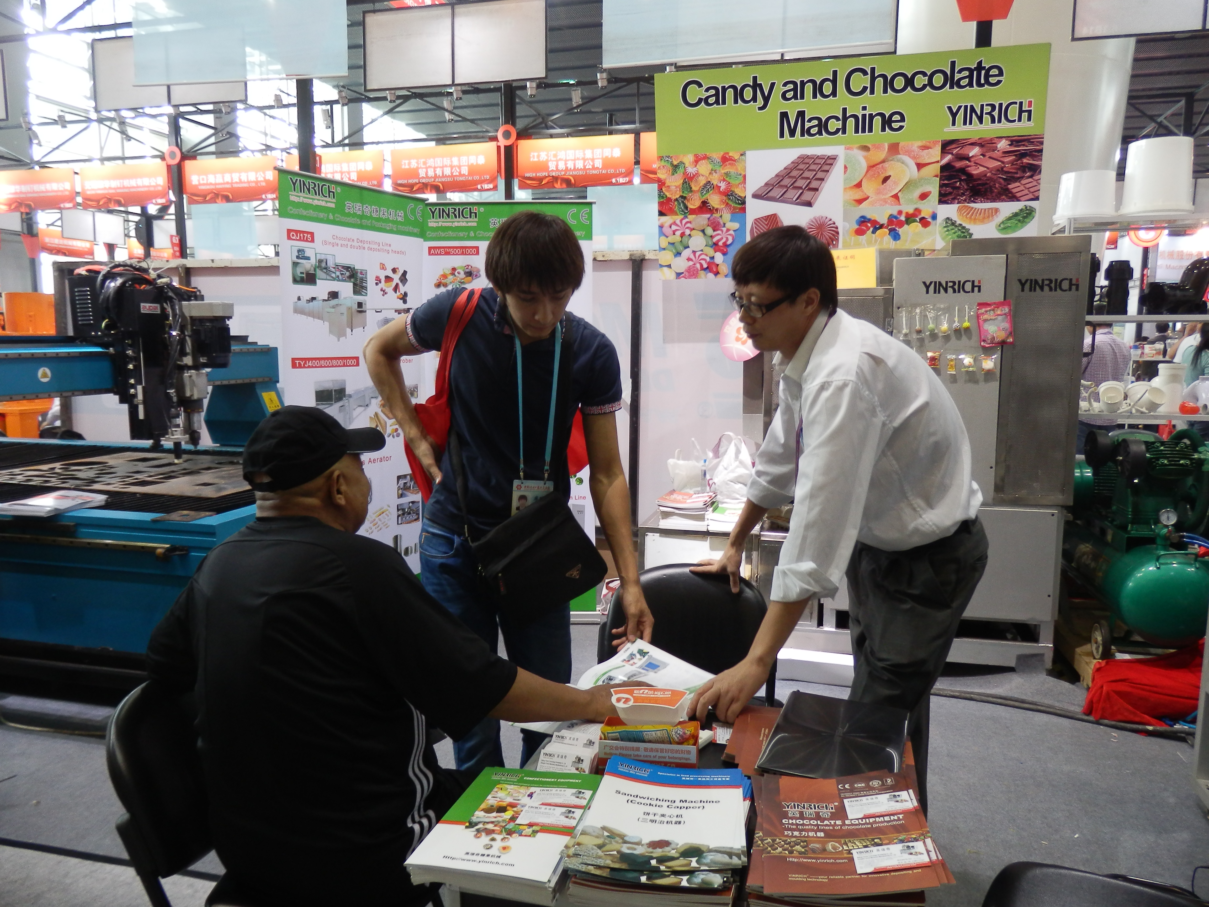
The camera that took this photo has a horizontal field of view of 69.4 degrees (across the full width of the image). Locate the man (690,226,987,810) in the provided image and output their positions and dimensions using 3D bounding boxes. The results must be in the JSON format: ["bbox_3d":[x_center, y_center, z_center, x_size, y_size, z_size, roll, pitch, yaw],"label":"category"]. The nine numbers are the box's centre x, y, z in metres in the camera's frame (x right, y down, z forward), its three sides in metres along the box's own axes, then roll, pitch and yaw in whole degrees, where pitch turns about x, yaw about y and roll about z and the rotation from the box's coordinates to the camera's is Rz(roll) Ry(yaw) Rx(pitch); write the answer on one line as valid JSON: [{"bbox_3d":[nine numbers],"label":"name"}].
[{"bbox_3d":[0.503,0.334,1.935,0.630,1.640,0.550,-2,7,-15],"label":"man"}]

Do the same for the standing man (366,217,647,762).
[{"bbox_3d":[-0.222,0.309,1.983,0.630,1.670,0.500,-1,7,-8],"label":"standing man"}]

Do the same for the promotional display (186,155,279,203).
[{"bbox_3d":[-5.661,-4.152,13.307,1.634,0.638,0.060,2,7,15],"label":"promotional display"}]

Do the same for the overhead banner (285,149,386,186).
[{"bbox_3d":[-3.968,-4.086,12.848,1.634,0.638,0.060,2,7,15],"label":"overhead banner"}]

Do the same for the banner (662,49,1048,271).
[{"bbox_3d":[1.200,-1.446,4.455,1.901,1.077,0.040,2,7,15],"label":"banner"}]

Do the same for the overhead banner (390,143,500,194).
[{"bbox_3d":[-2.276,-4.021,12.388,1.634,0.638,0.060,2,7,15],"label":"overhead banner"}]

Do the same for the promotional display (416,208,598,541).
[{"bbox_3d":[-0.460,-0.157,4.213,0.830,2.050,0.120,1,7,2],"label":"promotional display"}]

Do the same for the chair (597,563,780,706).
[{"bbox_3d":[0.206,0.725,2.144,0.490,0.810,0.560,1,7,3],"label":"chair"}]

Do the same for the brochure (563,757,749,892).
[{"bbox_3d":[0.089,0.523,1.238,0.220,0.030,0.305,2,7,10],"label":"brochure"}]

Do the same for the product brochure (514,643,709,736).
[{"bbox_3d":[0.013,0.450,1.667,0.380,0.070,0.270,3,24,-1],"label":"product brochure"}]

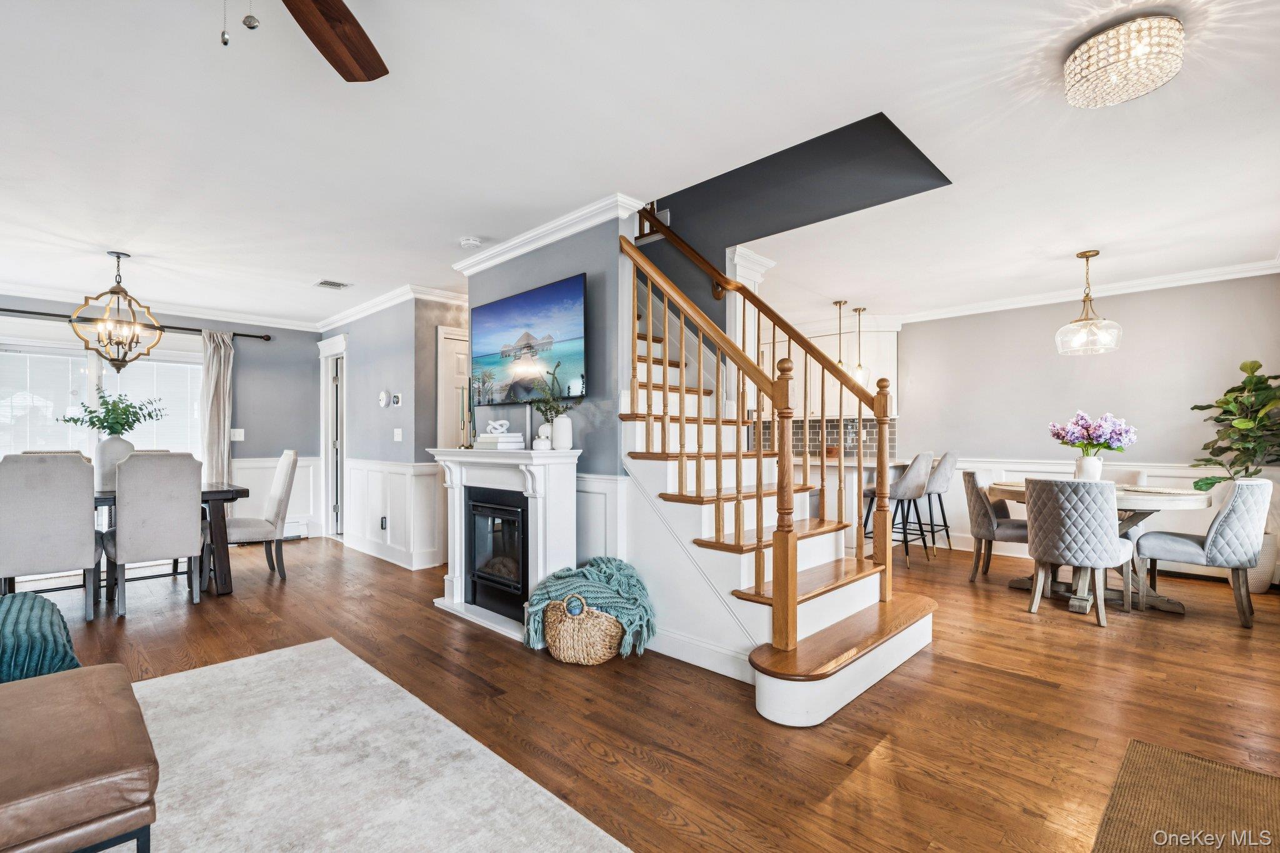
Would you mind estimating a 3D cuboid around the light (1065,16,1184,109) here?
[{"bbox_3d":[1.580,-1.196,1.867,0.310,0.120,0.310,-1,-1,44],"label":"light"}]

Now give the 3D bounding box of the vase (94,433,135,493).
[{"bbox_3d":[-3.736,0.266,4.044,0.210,0.410,0.210,-1,-1,44],"label":"vase"}]

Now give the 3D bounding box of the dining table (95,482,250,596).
[{"bbox_3d":[-3.739,0.843,3.955,0.900,0.757,1.535,-1,-1,44],"label":"dining table"}]

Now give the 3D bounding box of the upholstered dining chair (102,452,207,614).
[{"bbox_3d":[-3.360,0.702,3.947,0.620,1.035,0.480,-1,-1,44],"label":"upholstered dining chair"}]

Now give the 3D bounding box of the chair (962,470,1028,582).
[{"bbox_3d":[2.897,0.782,4.419,0.590,0.868,0.516,-1,-1,44],"label":"chair"}]

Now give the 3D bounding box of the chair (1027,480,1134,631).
[{"bbox_3d":[2.794,0.758,3.634,0.490,0.860,0.600,-1,-1,44],"label":"chair"}]

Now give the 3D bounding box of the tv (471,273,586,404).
[{"bbox_3d":[-0.745,-0.511,3.719,1.255,0.705,0.055,-1,-1,44],"label":"tv"}]

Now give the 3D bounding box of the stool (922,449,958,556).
[{"bbox_3d":[2.833,0.740,5.625,0.530,0.980,0.470,-1,-1,44],"label":"stool"}]

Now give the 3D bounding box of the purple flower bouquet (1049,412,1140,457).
[{"bbox_3d":[3.176,0.053,4.022,0.480,0.320,0.420,-1,-1,44],"label":"purple flower bouquet"}]

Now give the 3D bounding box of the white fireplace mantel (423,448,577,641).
[{"bbox_3d":[-0.899,0.683,3.596,1.260,1.074,0.357,-1,-1,44],"label":"white fireplace mantel"}]

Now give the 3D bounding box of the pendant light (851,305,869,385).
[{"bbox_3d":[2.251,-0.779,5.816,0.200,0.830,0.200,-1,-1,44],"label":"pendant light"}]

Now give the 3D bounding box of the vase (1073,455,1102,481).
[{"bbox_3d":[3.234,0.324,4.113,0.154,0.233,0.154,-1,-1,44],"label":"vase"}]

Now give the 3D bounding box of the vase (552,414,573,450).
[{"bbox_3d":[-0.449,0.034,3.292,0.112,0.204,0.112,0,-1,0],"label":"vase"}]

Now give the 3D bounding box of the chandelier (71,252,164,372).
[{"bbox_3d":[-3.653,-0.786,3.979,0.490,0.830,0.490,-1,-1,44],"label":"chandelier"}]

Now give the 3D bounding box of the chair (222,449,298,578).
[{"bbox_3d":[-3.204,0.729,4.623,0.486,1.035,0.615,-1,-1,44],"label":"chair"}]

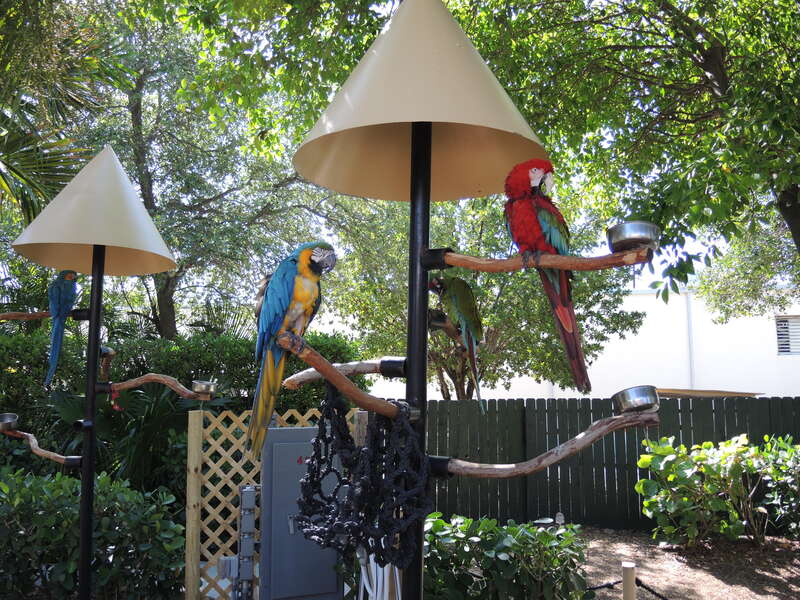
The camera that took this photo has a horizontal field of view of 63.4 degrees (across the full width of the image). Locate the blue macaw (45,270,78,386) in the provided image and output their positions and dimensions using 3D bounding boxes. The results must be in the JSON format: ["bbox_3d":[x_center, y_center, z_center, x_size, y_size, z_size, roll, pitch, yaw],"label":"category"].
[{"bbox_3d":[-2.103,0.177,4.020,0.190,0.720,0.300,-1,-6,8],"label":"blue macaw"}]

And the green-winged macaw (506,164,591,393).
[{"bbox_3d":[0.515,-0.086,2.260,0.250,0.800,0.340,-3,-6,23],"label":"green-winged macaw"}]

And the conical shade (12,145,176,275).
[{"bbox_3d":[-1.905,-0.610,4.130,0.940,0.730,0.940,5,-6,0],"label":"conical shade"}]

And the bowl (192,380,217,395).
[{"bbox_3d":[-1.299,0.581,4.300,0.160,0.070,0.160,5,-6,0],"label":"bowl"}]

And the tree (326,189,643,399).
[{"bbox_3d":[1.463,0.441,11.200,5.400,4.700,5.000,0,-6,0],"label":"tree"}]

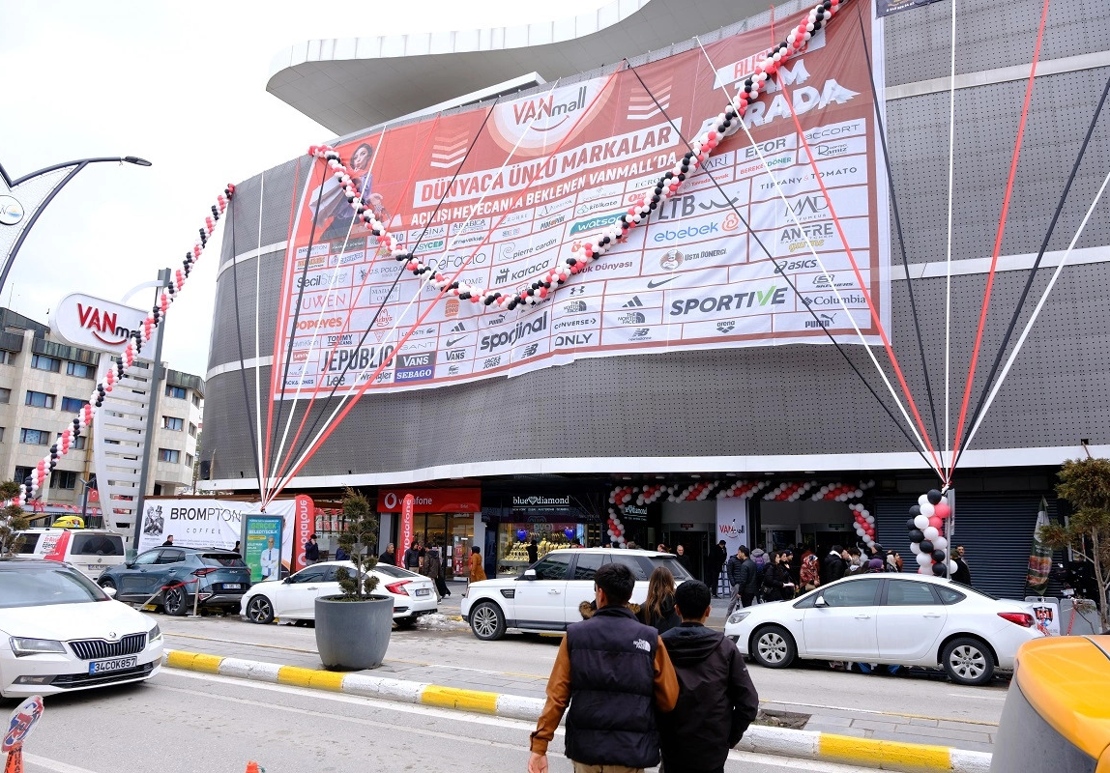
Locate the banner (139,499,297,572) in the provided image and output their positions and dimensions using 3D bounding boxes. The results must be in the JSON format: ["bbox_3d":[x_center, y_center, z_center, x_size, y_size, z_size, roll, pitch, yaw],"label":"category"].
[{"bbox_3d":[-14.035,6.177,31.585,8.590,2.990,0.100,-4,-12,24],"label":"banner"}]

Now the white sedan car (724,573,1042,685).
[{"bbox_3d":[5.074,3.740,12.375,4.660,1.500,1.880,-4,-12,26],"label":"white sedan car"}]

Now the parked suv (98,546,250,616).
[{"bbox_3d":[-10.046,5.055,20.450,4.520,1.650,1.920,-5,-13,28],"label":"parked suv"}]

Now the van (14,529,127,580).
[{"bbox_3d":[-15.688,5.483,23.950,5.000,1.970,1.950,-5,-13,28],"label":"van"}]

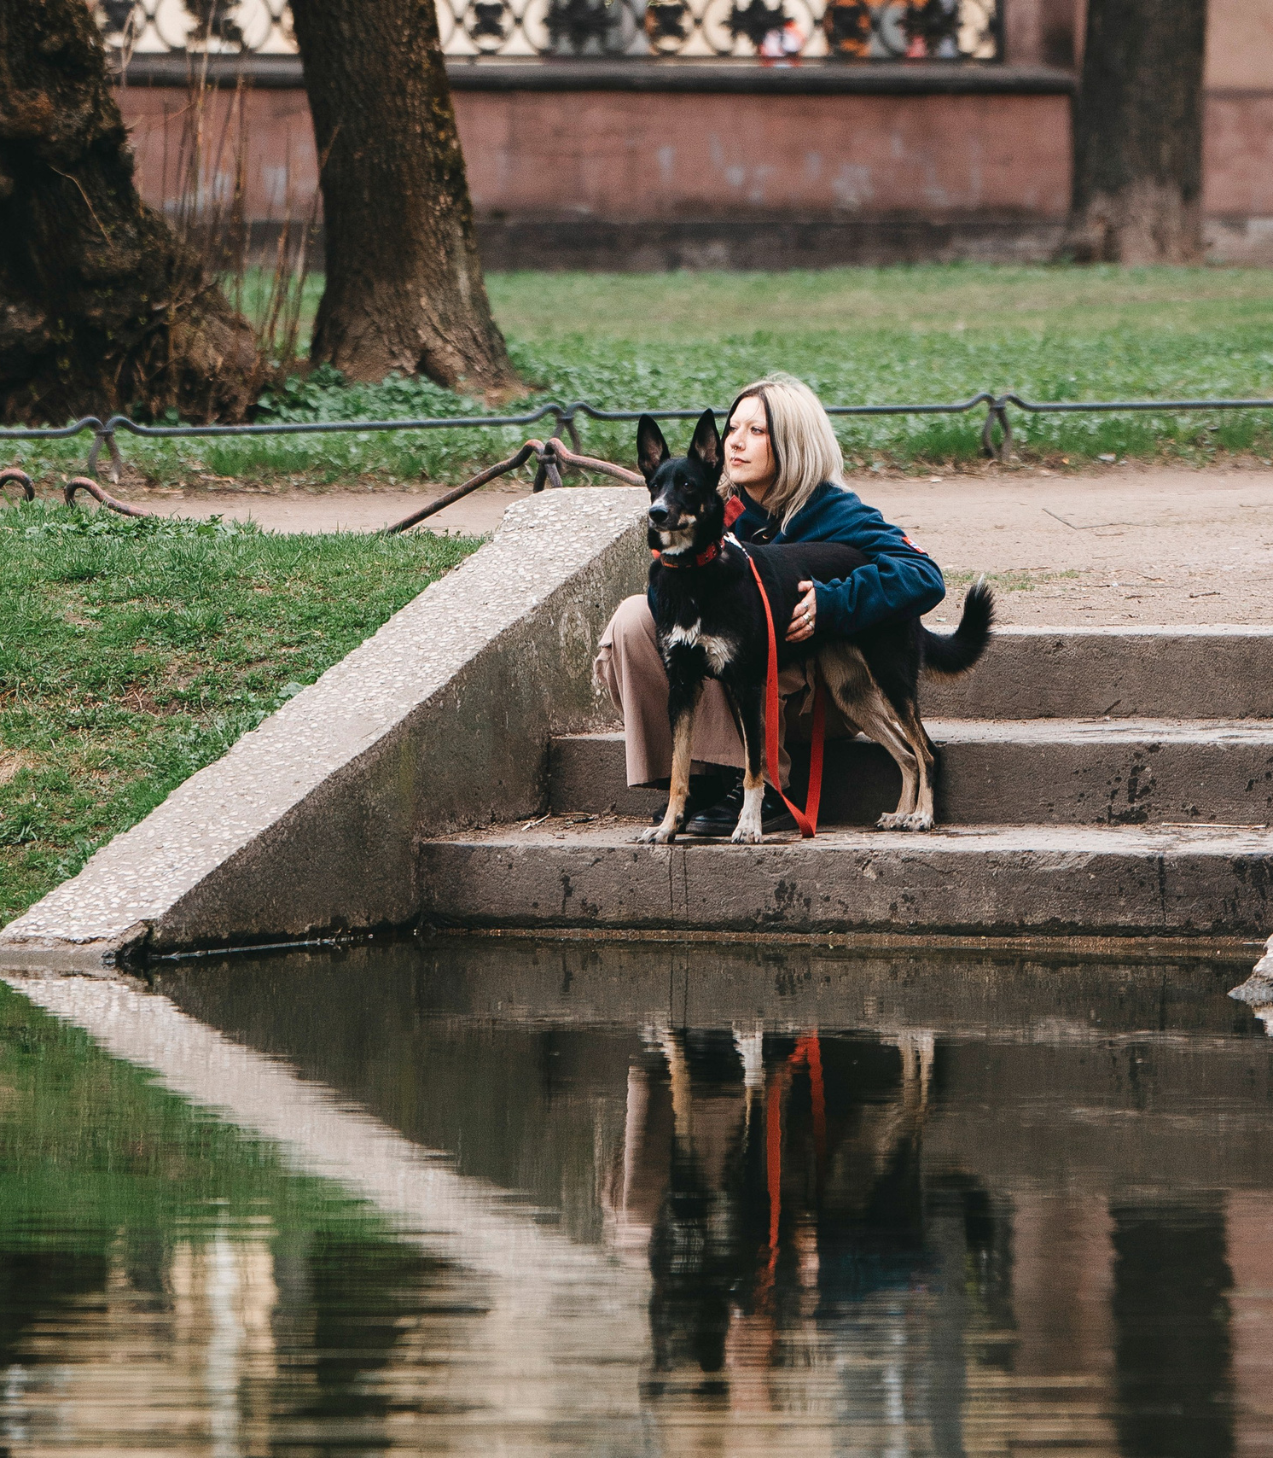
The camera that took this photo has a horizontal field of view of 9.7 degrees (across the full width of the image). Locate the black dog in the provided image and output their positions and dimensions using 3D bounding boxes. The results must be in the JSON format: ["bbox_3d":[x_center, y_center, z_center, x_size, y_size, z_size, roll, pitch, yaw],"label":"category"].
[{"bbox_3d":[0.365,-0.216,15.150,0.780,0.875,0.250,-4,6,-39],"label":"black dog"}]

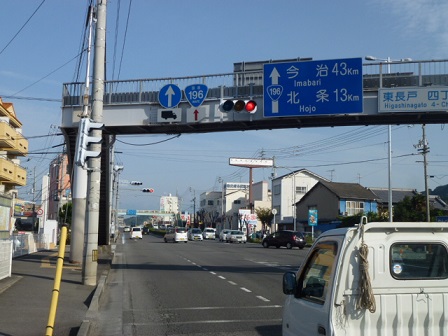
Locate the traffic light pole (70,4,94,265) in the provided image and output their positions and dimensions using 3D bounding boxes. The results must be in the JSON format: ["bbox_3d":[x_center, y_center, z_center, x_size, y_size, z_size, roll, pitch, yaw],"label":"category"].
[{"bbox_3d":[-5.644,-1.424,21.312,0.600,10.400,0.600,2,-7,-12],"label":"traffic light pole"}]

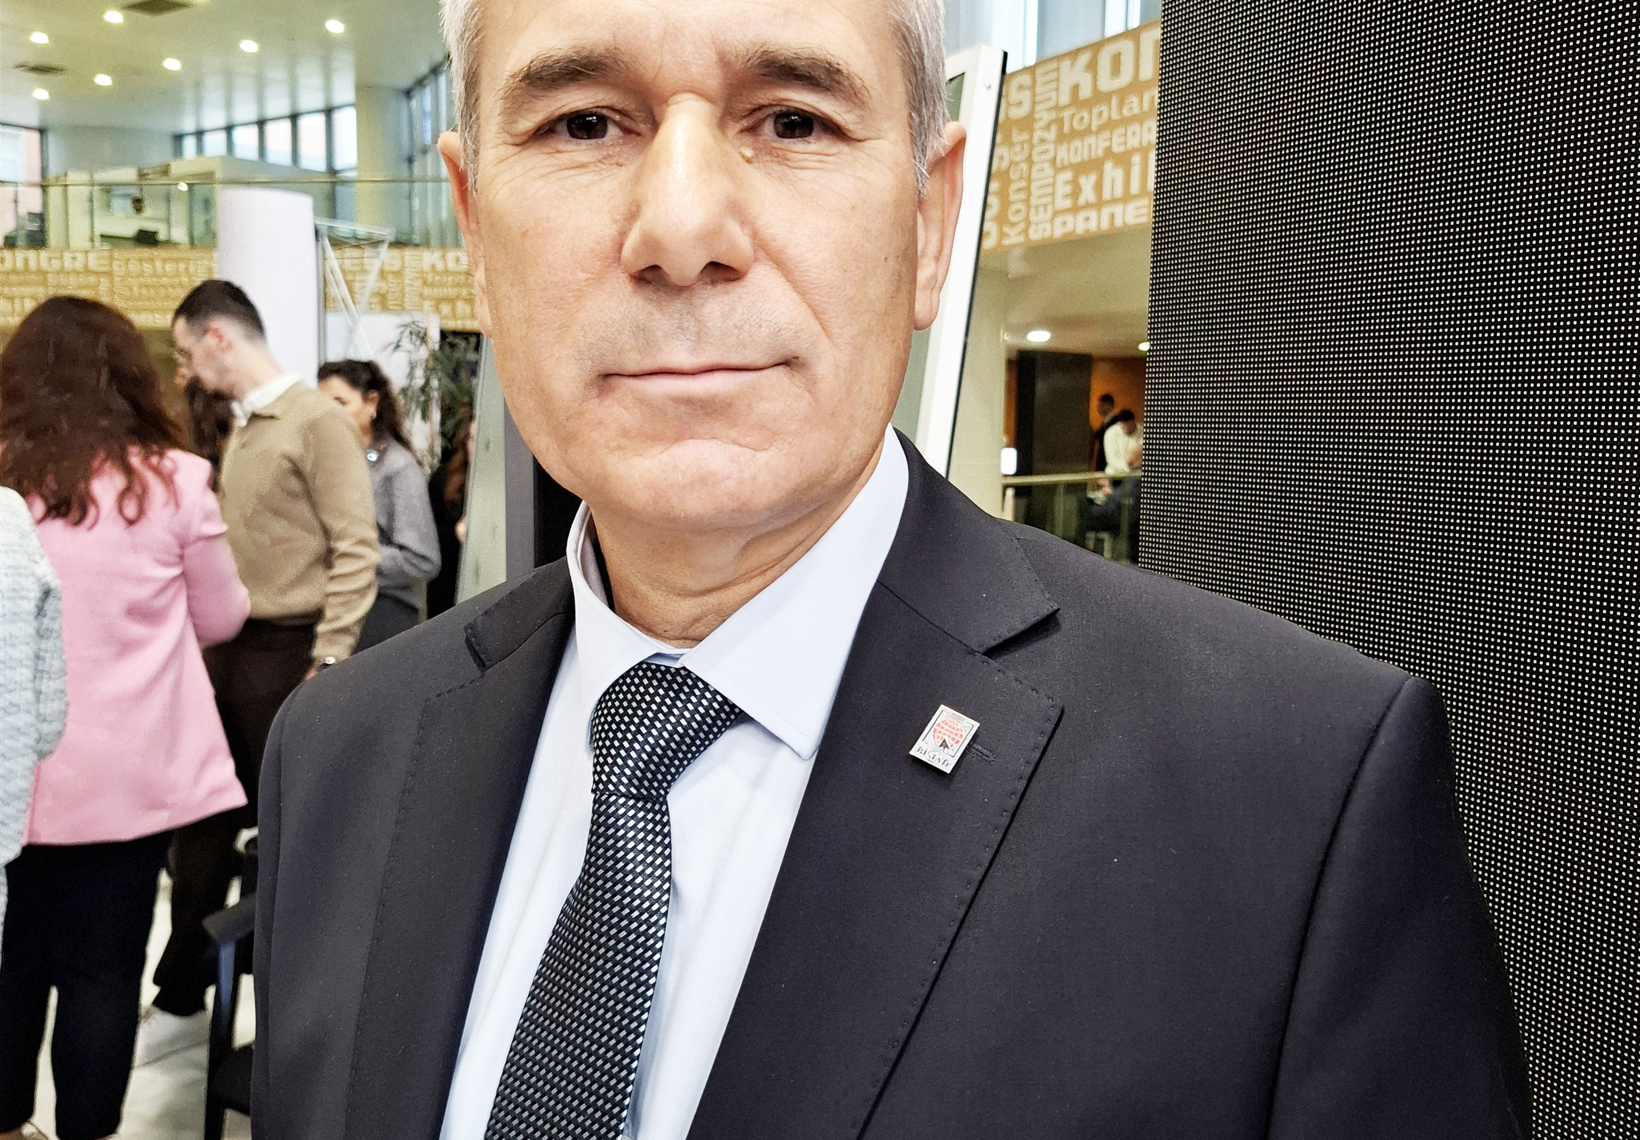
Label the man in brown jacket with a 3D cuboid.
[{"bbox_3d":[-1.322,0.195,3.426,0.420,1.750,0.520,-2,7,-22],"label":"man in brown jacket"}]

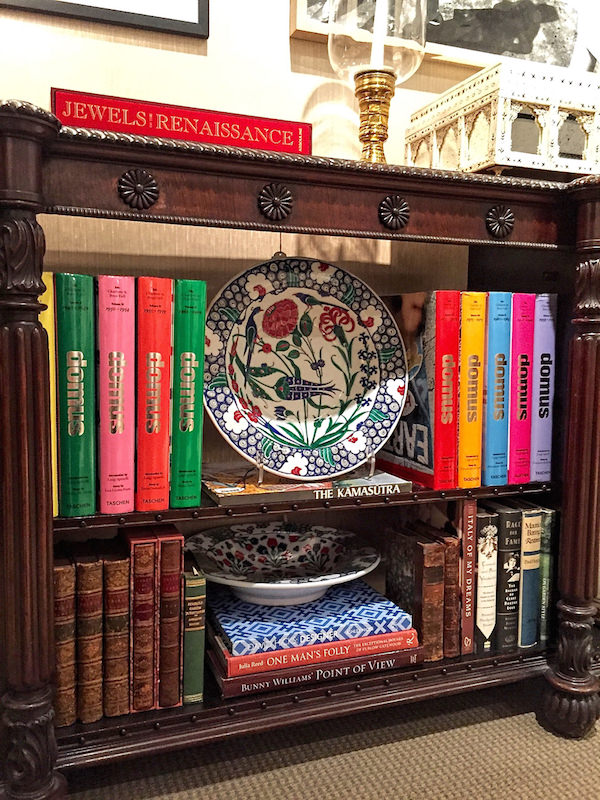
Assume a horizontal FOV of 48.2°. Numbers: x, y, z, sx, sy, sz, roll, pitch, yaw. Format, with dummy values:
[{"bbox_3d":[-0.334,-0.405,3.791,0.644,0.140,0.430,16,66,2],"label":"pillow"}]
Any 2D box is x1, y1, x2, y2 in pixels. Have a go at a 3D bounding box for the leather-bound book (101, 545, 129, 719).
[{"bbox_3d":[-0.274,0.324,0.981,0.036,0.222,0.127,-1,5,-21],"label":"leather-bound book"}]

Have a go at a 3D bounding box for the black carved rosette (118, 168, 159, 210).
[{"bbox_3d":[-0.208,-0.271,0.864,0.050,0.051,0.014,-1,5,-21],"label":"black carved rosette"}]

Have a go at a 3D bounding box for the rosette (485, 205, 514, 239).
[{"bbox_3d":[0.316,-0.282,1.061,0.050,0.051,0.014,-1,5,-21],"label":"rosette"}]

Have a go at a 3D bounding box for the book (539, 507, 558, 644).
[{"bbox_3d":[0.399,0.303,1.230,0.028,0.236,0.158,-1,5,-21],"label":"book"}]

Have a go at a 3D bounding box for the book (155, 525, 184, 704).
[{"bbox_3d":[-0.210,0.310,1.021,0.037,0.246,0.158,-1,5,-21],"label":"book"}]

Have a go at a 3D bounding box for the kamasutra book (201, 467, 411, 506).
[{"bbox_3d":[-0.004,0.134,1.095,0.307,0.014,0.201,-1,5,-21],"label":"kamasutra book"}]

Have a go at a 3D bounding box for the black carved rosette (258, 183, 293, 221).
[{"bbox_3d":[-0.034,-0.275,0.930,0.050,0.051,0.014,-1,5,-21],"label":"black carved rosette"}]

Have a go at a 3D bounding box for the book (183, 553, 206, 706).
[{"bbox_3d":[-0.171,0.342,1.014,0.032,0.185,0.118,-1,5,-21],"label":"book"}]

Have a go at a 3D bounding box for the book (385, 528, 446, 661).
[{"bbox_3d":[0.196,0.328,1.153,0.041,0.196,0.129,-1,5,-21],"label":"book"}]

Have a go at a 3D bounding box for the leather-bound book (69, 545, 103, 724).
[{"bbox_3d":[-0.306,0.325,0.965,0.035,0.223,0.127,-1,5,-21],"label":"leather-bound book"}]

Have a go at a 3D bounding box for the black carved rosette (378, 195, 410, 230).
[{"bbox_3d":[0.140,-0.278,0.995,0.050,0.051,0.014,-1,5,-21],"label":"black carved rosette"}]

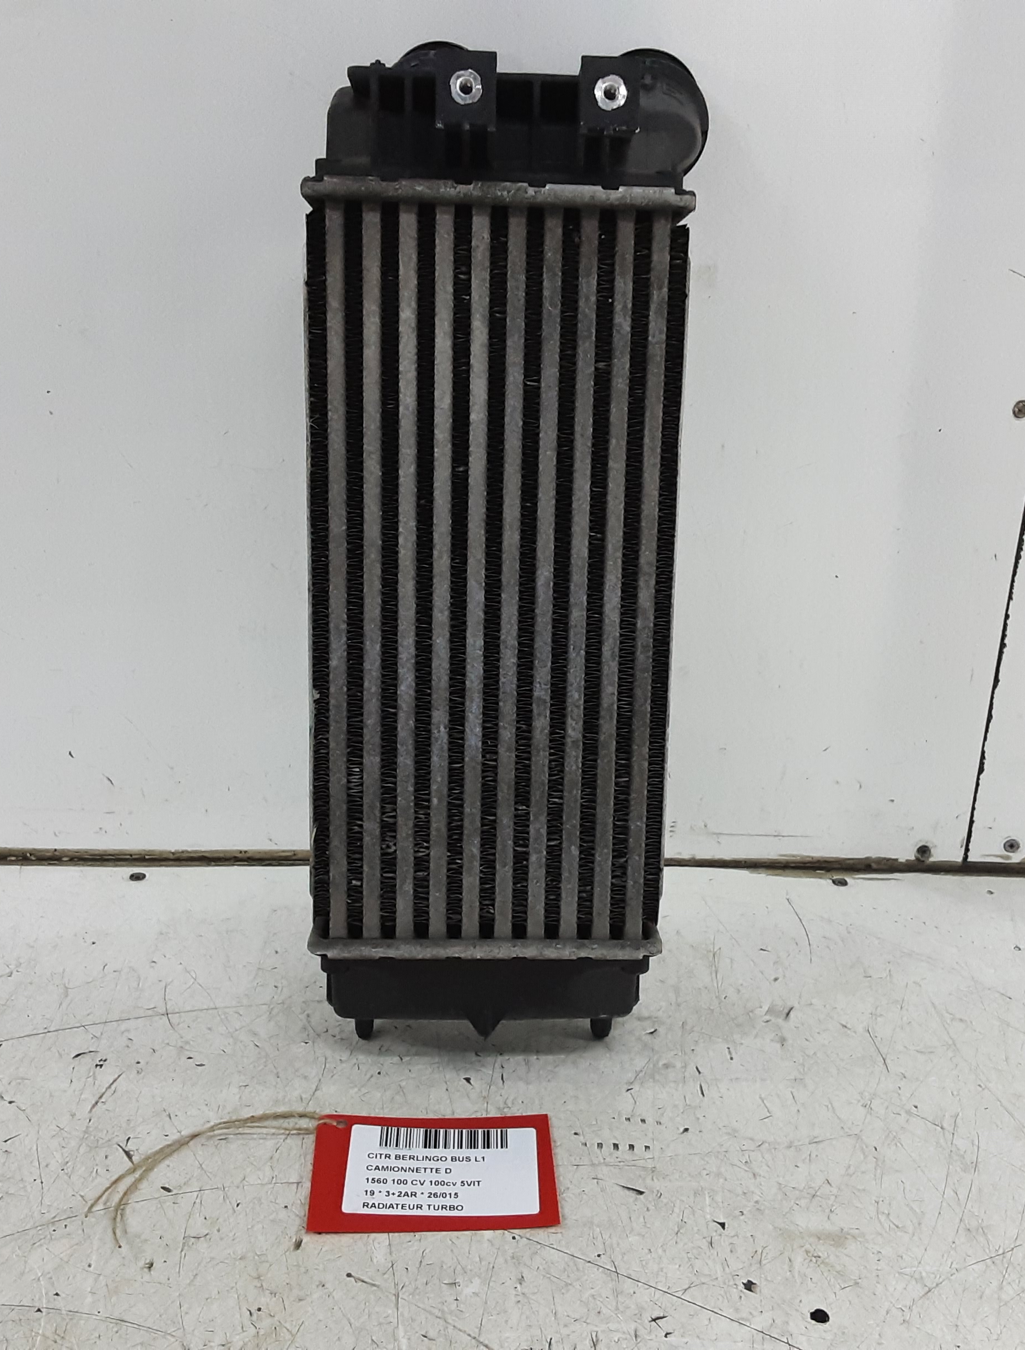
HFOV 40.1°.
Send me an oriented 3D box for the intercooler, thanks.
[{"bbox_3d":[-0.001,-0.050,0.628,0.175,0.447,0.090,1,12,-3],"label":"intercooler"}]

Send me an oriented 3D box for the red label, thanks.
[{"bbox_3d":[-0.033,0.205,0.585,0.101,0.004,0.062,1,27,-3],"label":"red label"}]

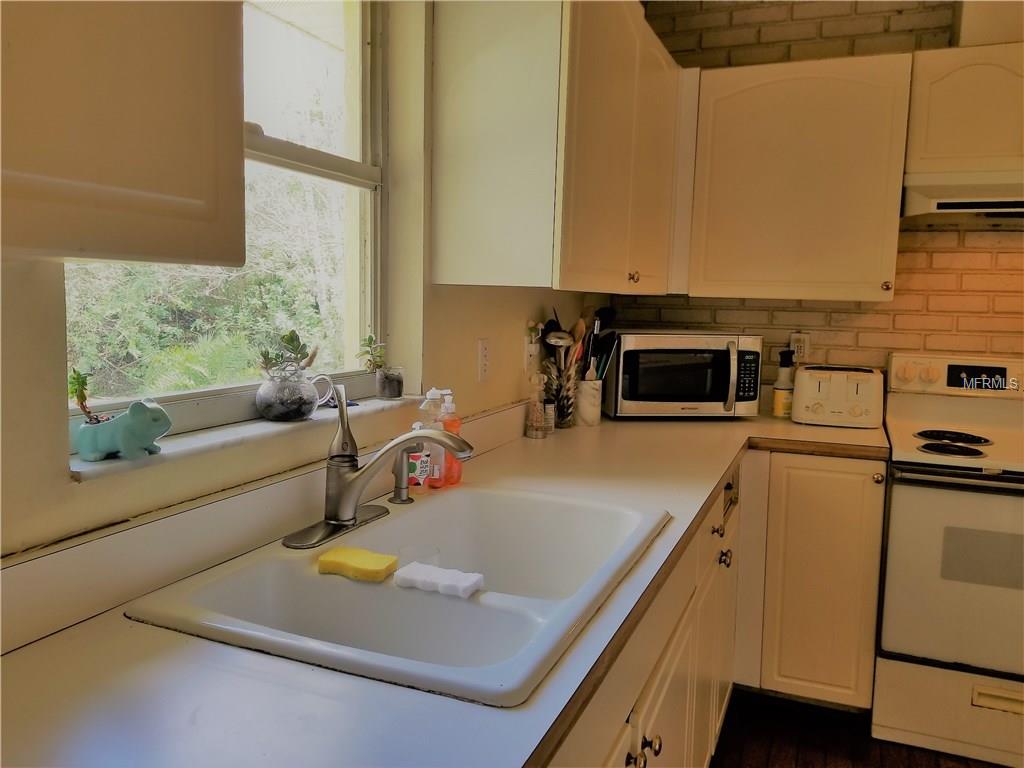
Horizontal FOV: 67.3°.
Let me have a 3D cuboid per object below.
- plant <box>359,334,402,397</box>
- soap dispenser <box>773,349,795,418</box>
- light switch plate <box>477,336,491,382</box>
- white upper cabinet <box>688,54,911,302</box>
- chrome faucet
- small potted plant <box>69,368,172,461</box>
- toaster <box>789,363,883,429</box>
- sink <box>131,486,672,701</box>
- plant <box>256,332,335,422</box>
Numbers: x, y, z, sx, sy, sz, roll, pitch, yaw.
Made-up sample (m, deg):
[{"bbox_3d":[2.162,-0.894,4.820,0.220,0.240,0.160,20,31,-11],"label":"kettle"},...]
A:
[{"bbox_3d":[-0.288,-0.040,1.740,0.088,0.138,0.068,4,7,22],"label":"plant"},{"bbox_3d":[1.021,-0.004,2.876,0.076,0.250,0.066,4,7,22],"label":"soap dispenser"},{"bbox_3d":[-0.078,-0.067,2.095,0.008,0.118,0.070,4,7,22],"label":"light switch plate"},{"bbox_3d":[1.002,-0.681,2.713,0.655,0.772,0.330,4,7,22],"label":"white upper cabinet"},{"bbox_3d":[-0.217,0.134,1.292,0.270,0.248,0.250,4,7,22],"label":"chrome faucet"},{"bbox_3d":[-0.529,0.040,1.048,0.120,0.120,0.075,-1,7,-17],"label":"small potted plant"},{"bbox_3d":[1.172,0.042,2.763,0.290,0.188,0.220,4,7,22],"label":"toaster"},{"bbox_3d":[-0.089,0.361,1.265,0.560,0.200,0.810,4,7,22],"label":"sink"},{"bbox_3d":[-0.391,-0.013,1.394,0.132,0.155,0.112,-1,6,-16],"label":"plant"}]

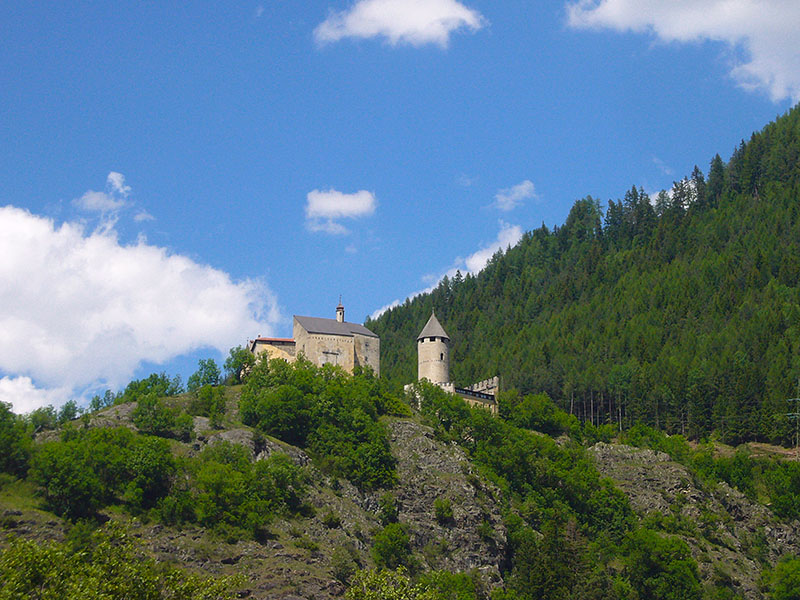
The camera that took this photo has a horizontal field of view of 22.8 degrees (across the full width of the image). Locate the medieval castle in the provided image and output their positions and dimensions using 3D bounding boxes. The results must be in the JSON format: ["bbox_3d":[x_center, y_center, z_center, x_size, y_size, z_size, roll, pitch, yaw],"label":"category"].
[{"bbox_3d":[-7.870,16.936,550.000,62.000,29.000,36.000,3,-12,-15],"label":"medieval castle"}]

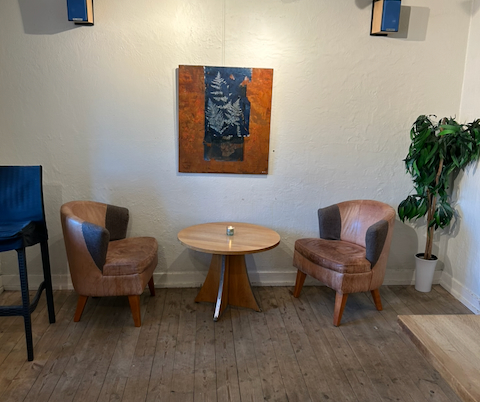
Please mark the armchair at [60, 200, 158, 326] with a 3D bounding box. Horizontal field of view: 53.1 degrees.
[{"bbox_3d":[-0.943,0.410,3.458,0.618,0.775,0.638,2,12,1],"label":"armchair"}]

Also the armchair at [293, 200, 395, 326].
[{"bbox_3d":[0.819,0.420,3.638,0.618,0.775,0.638,-4,13,-27],"label":"armchair"}]

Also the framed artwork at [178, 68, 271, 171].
[{"bbox_3d":[-0.117,-0.609,3.707,0.706,0.810,0.035,1,12,-4],"label":"framed artwork"}]

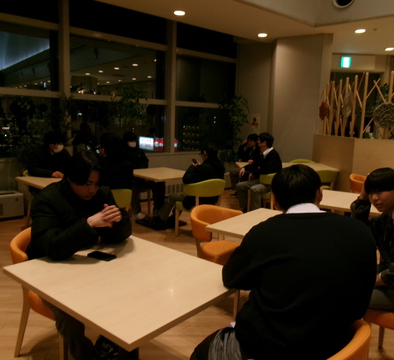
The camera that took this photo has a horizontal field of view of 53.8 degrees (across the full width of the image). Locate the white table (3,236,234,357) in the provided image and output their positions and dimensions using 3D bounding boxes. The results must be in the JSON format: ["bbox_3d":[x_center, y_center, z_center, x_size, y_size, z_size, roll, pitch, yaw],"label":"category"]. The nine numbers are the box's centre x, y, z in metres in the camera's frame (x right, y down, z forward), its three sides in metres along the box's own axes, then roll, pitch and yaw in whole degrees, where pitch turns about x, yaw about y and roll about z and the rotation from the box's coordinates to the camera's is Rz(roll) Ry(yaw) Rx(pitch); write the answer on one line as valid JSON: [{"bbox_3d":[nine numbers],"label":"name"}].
[{"bbox_3d":[-0.332,0.780,1.876,0.900,0.700,0.750,9,12,39],"label":"white table"}]

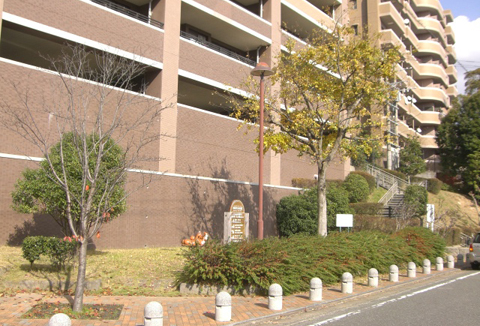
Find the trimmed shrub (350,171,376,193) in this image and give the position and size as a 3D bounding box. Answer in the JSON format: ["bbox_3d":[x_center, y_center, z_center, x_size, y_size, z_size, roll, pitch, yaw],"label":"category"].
[{"bbox_3d":[7.884,1.272,33.500,1.600,1.500,1.600,-4,-8,37],"label":"trimmed shrub"}]

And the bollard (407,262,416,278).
[{"bbox_3d":[5.082,3.155,15.550,0.250,0.445,0.250,-4,-8,37],"label":"bollard"}]

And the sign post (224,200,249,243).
[{"bbox_3d":[-0.112,2.064,17.707,0.180,1.640,1.150,-4,-8,37],"label":"sign post"}]

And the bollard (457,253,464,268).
[{"bbox_3d":[8.238,3.623,19.703,0.246,0.447,0.246,-4,-8,37],"label":"bollard"}]

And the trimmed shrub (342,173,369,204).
[{"bbox_3d":[6.744,1.493,30.500,1.600,1.750,1.600,-4,-8,37],"label":"trimmed shrub"}]

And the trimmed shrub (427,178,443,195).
[{"bbox_3d":[13.104,1.583,35.500,1.200,1.300,1.100,-4,-8,37],"label":"trimmed shrub"}]

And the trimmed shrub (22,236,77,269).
[{"bbox_3d":[-4.226,2.018,11.750,1.180,0.750,0.600,1,-6,0],"label":"trimmed shrub"}]

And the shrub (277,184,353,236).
[{"bbox_3d":[3.012,2.021,21.300,3.050,2.450,2.400,1,-6,0],"label":"shrub"}]

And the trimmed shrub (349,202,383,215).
[{"bbox_3d":[6.451,2.383,27.300,1.800,0.800,0.900,-4,-8,37],"label":"trimmed shrub"}]

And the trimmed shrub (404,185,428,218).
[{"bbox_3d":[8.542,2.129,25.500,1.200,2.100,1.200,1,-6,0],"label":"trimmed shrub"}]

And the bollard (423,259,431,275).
[{"bbox_3d":[5.795,3.225,16.363,0.246,0.447,0.246,-4,-8,37],"label":"bollard"}]

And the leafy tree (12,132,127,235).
[{"bbox_3d":[-4.913,0.953,15.261,3.200,3.722,3.200,-4,-8,37],"label":"leafy tree"}]

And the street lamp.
[{"bbox_3d":[0.544,0.032,13.598,0.610,5.248,0.610,1,-6,0],"label":"street lamp"}]

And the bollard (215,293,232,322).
[{"bbox_3d":[-0.261,2.275,8.412,0.246,0.447,0.246,1,-6,0],"label":"bollard"}]

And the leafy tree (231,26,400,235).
[{"bbox_3d":[2.449,-0.859,17.089,5.400,7.180,5.000,1,-6,0],"label":"leafy tree"}]

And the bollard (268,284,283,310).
[{"bbox_3d":[0.640,2.411,9.546,0.246,0.447,0.246,1,-6,0],"label":"bollard"}]

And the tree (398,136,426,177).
[{"bbox_3d":[13.423,-0.467,41.000,2.200,3.400,2.100,1,-6,0],"label":"tree"}]

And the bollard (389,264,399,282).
[{"bbox_3d":[4.217,3.028,14.400,0.250,0.445,0.250,-4,-8,37],"label":"bollard"}]

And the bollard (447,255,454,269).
[{"bbox_3d":[7.736,3.634,19.300,0.250,0.445,0.250,-4,-8,37],"label":"bollard"}]

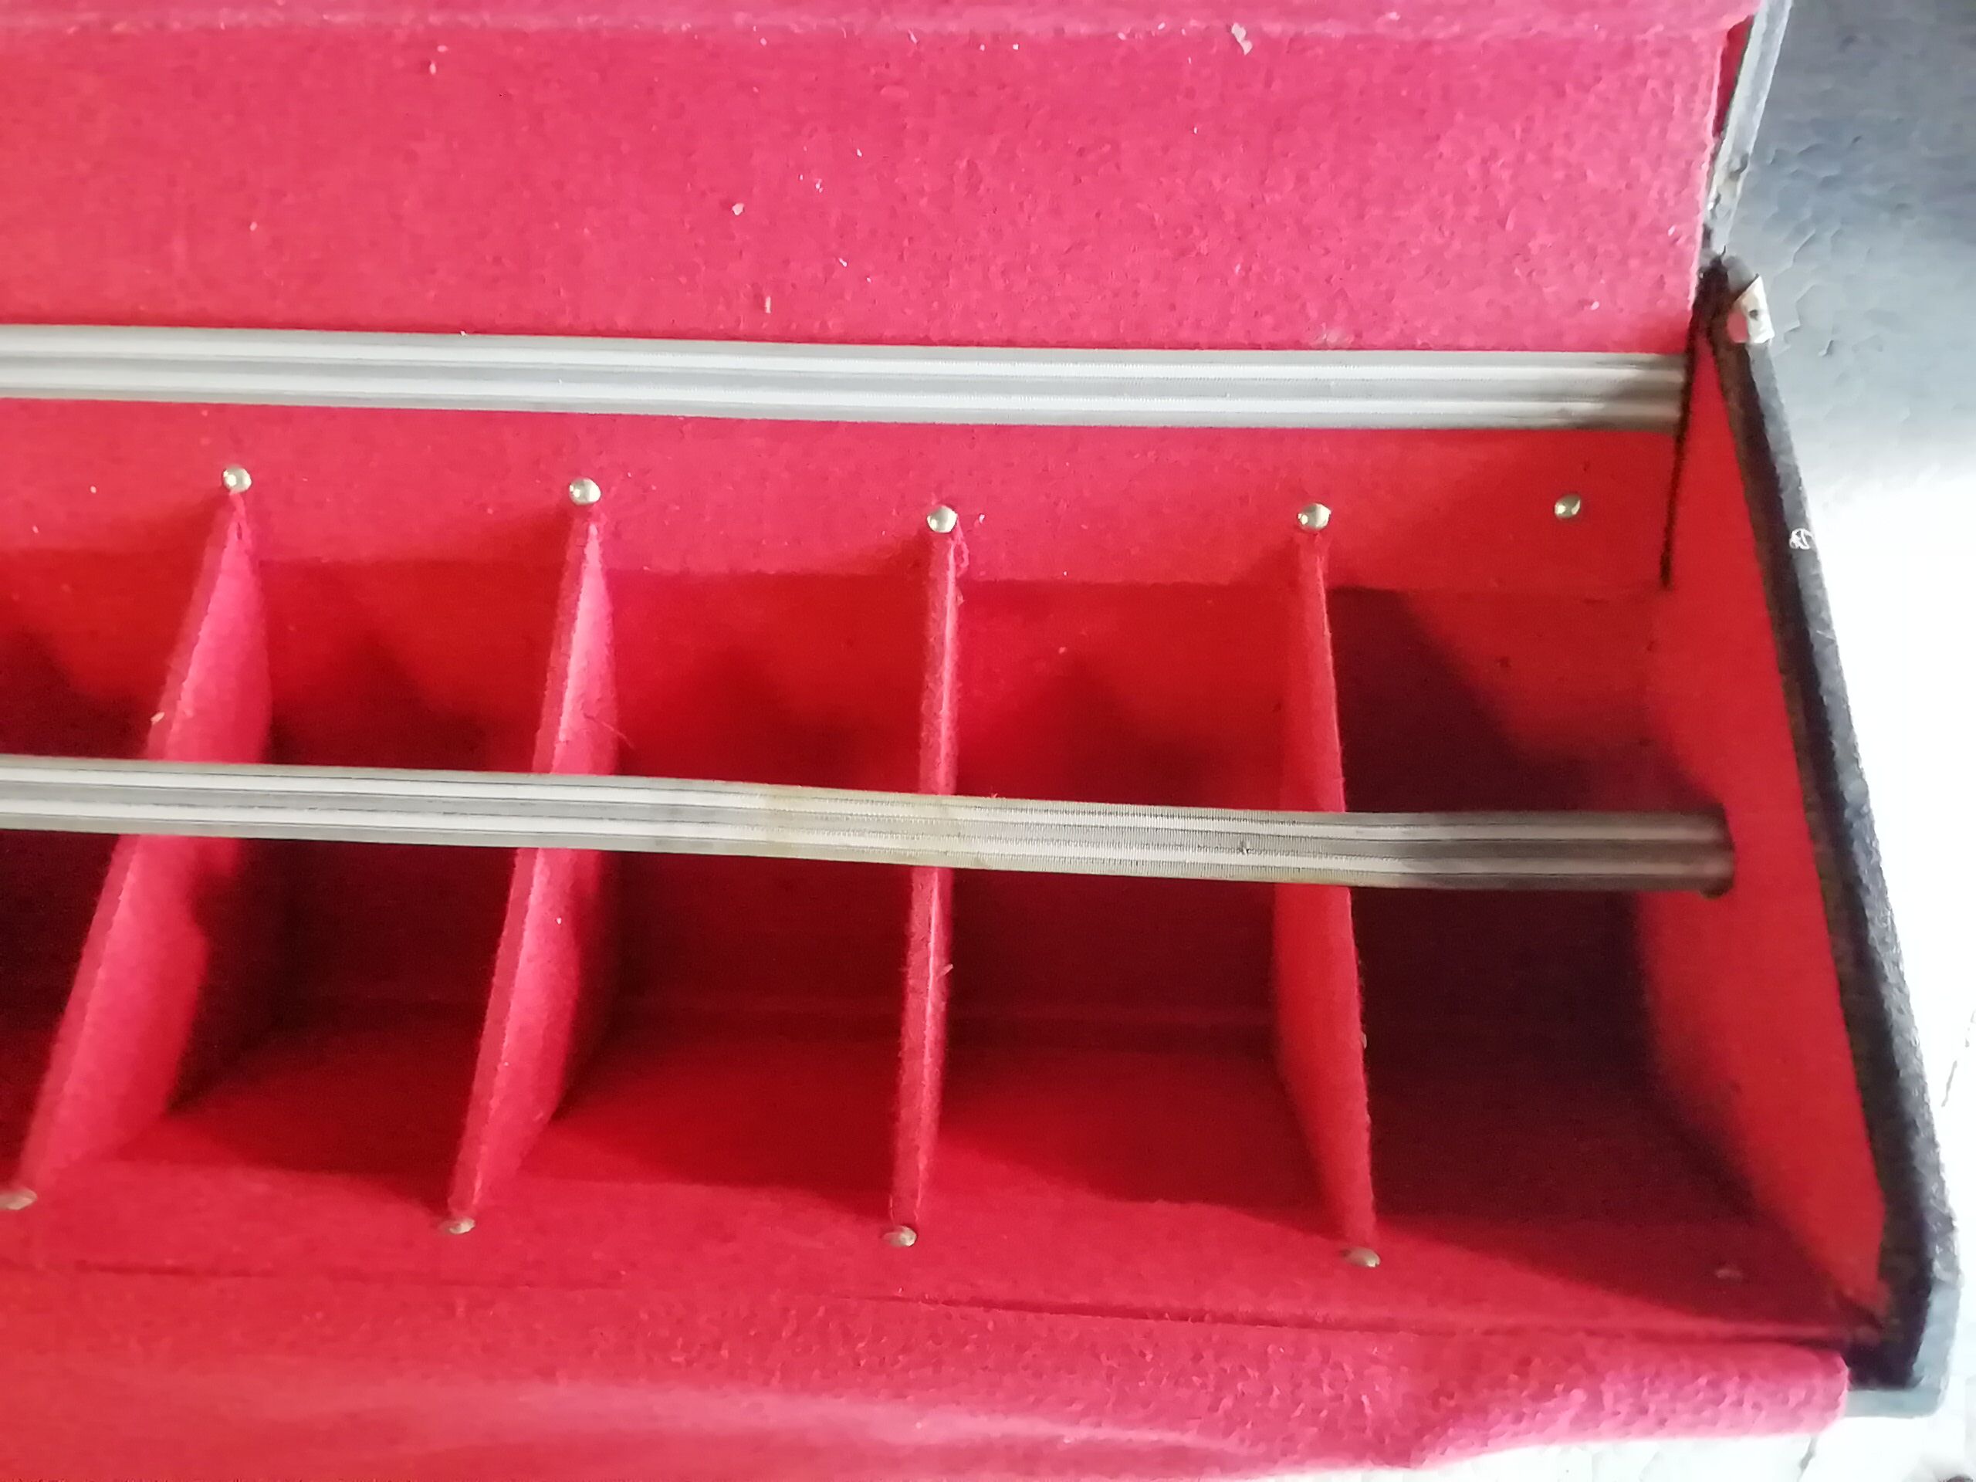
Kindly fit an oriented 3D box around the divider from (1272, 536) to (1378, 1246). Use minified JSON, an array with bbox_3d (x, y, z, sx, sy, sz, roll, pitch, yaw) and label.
[{"bbox_3d":[0.105,0.034,0.465,0.008,0.179,0.141,2,13,1],"label":"divider"}]

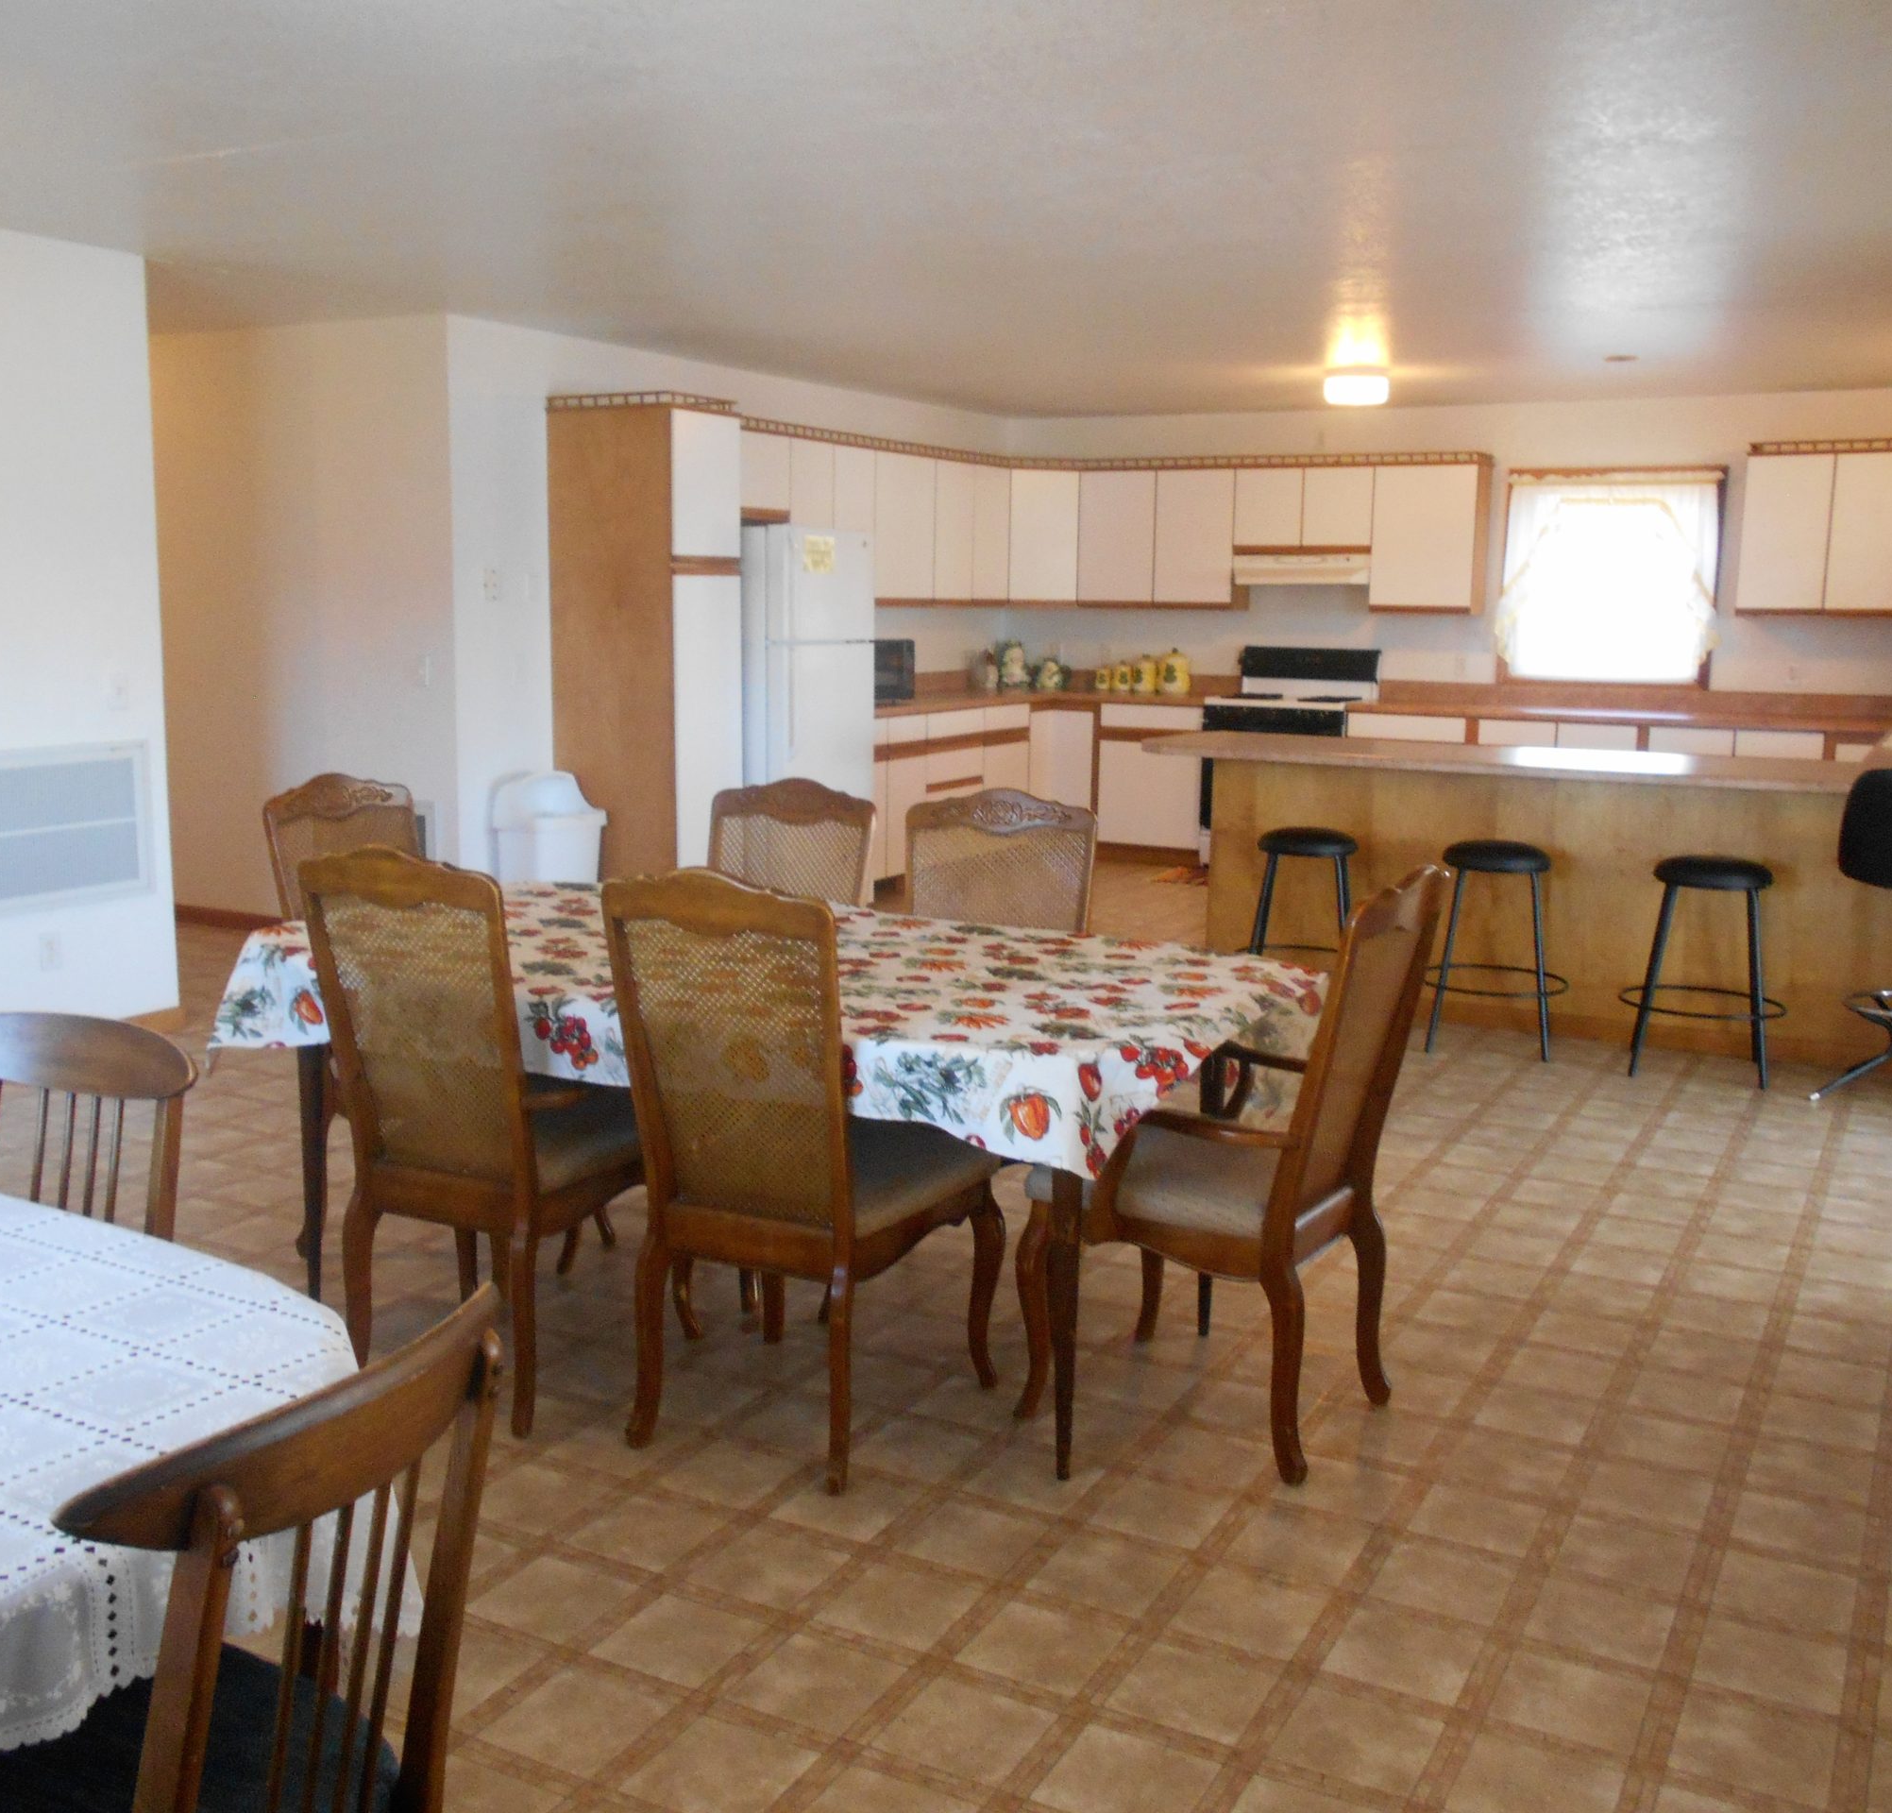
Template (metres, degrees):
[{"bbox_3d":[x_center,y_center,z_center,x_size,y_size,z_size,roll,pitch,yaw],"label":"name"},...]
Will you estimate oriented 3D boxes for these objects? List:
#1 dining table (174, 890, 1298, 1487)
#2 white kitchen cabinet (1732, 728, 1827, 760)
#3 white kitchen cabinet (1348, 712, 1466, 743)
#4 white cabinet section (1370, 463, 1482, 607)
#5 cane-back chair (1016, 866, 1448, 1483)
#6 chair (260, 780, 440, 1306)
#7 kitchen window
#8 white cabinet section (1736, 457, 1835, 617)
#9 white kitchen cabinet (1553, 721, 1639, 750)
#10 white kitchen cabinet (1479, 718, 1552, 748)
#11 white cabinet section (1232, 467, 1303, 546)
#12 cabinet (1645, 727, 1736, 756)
[{"bbox_3d":[-0.372,0.450,3.586,2.000,0.758,1.030,6,11,29],"label":"dining table"},{"bbox_3d":[3.970,-0.470,8.648,0.378,0.780,0.600,6,11,29],"label":"white kitchen cabinet"},{"bbox_3d":[2.466,-0.622,9.474,0.598,0.766,0.614,6,11,29],"label":"white kitchen cabinet"},{"bbox_3d":[2.541,-1.921,9.511,0.521,0.740,0.320,6,11,28],"label":"white cabinet section"},{"bbox_3d":[0.469,0.404,3.110,0.620,0.970,0.550,6,11,33],"label":"cane-back chair"},{"bbox_3d":[-1.096,0.250,3.944,0.620,0.980,0.550,6,11,31],"label":"chair"},{"bbox_3d":[3.343,-1.658,9.220,1.030,1.015,0.090,6,11,28],"label":"kitchen window"},{"bbox_3d":[4.003,-1.756,8.618,0.366,0.730,0.320,6,11,29],"label":"white cabinet section"},{"bbox_3d":[3.270,-0.538,9.034,0.394,0.766,0.614,6,11,29],"label":"white kitchen cabinet"},{"bbox_3d":[2.963,-0.573,9.311,0.385,0.795,0.590,6,11,28],"label":"white kitchen cabinet"},{"bbox_3d":[1.791,-2.134,9.781,0.378,0.410,0.323,6,11,29],"label":"white cabinet section"},{"bbox_3d":[3.643,-0.499,8.830,0.384,0.766,0.614,6,11,29],"label":"cabinet"}]

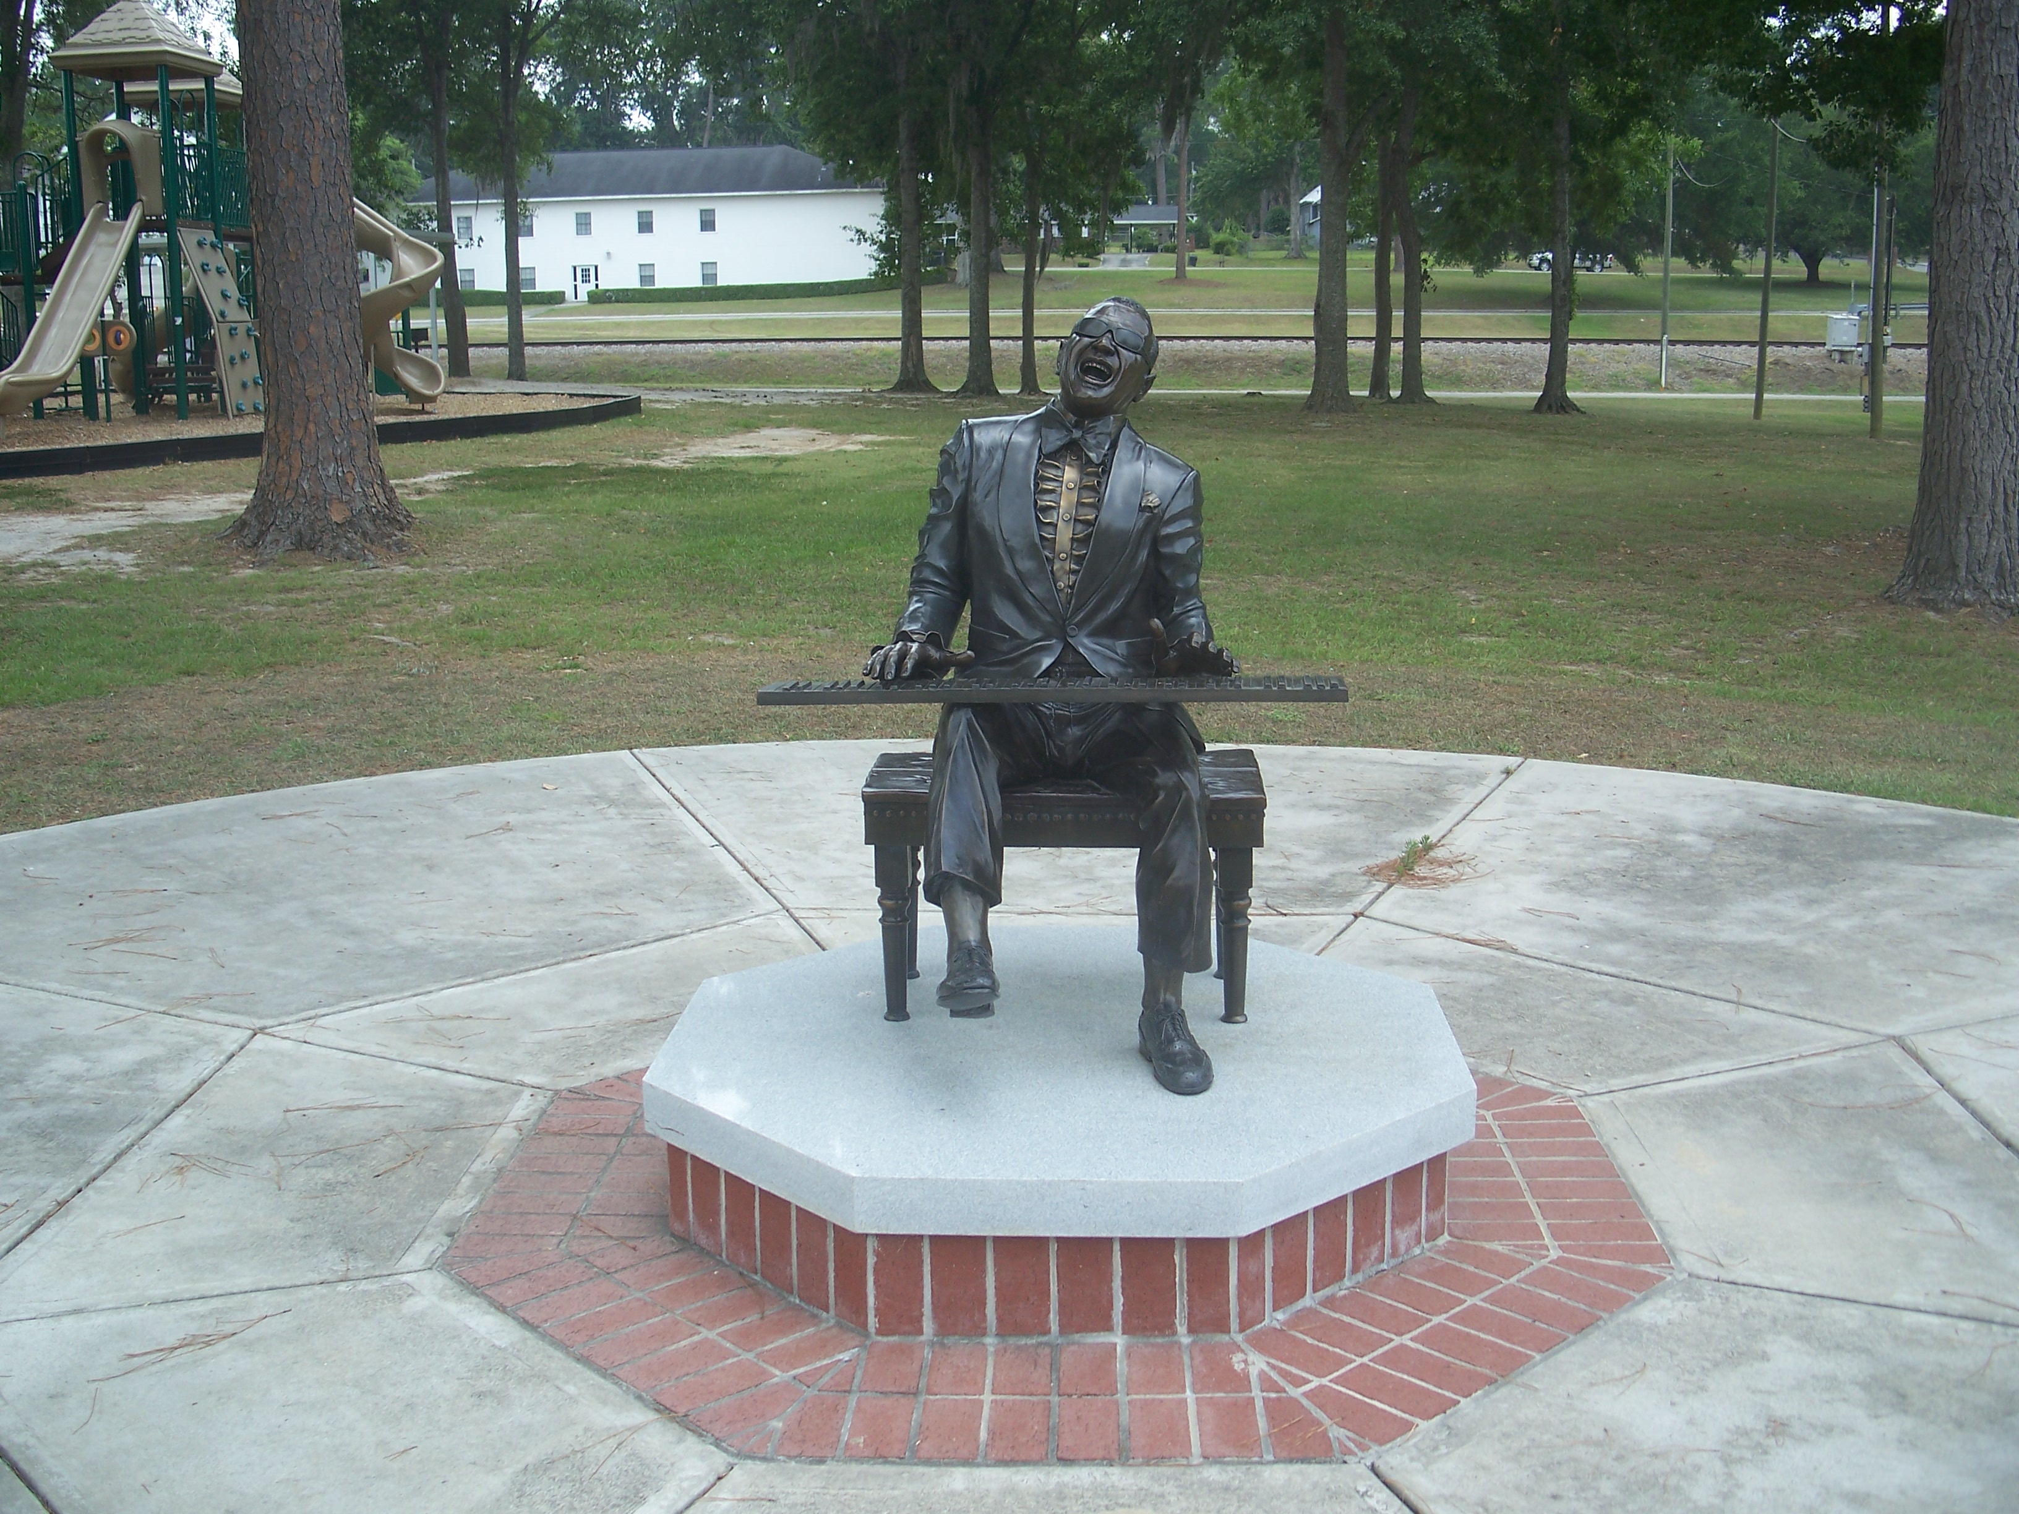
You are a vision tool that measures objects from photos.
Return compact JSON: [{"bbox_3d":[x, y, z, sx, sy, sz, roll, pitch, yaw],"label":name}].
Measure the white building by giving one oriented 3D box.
[{"bbox_3d":[-20.552,-32.511,131.939,30.000,8.823,14.000,1,11,9],"label":"white building"}]

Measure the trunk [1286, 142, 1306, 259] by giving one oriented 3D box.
[{"bbox_3d":[19.799,-38.541,149.249,1.100,7.830,1.100,-1,11,0],"label":"trunk"}]

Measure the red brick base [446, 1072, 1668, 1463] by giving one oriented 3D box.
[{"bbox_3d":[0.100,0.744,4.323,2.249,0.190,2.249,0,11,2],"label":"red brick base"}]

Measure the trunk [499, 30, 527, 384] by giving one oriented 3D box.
[{"bbox_3d":[-11.999,-13.250,52.201,0.450,8.332,0.450,-1,11,0],"label":"trunk"}]

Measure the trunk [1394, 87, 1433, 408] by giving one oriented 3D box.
[{"bbox_3d":[9.245,-11.664,49.316,0.750,7.125,0.750,-1,11,0],"label":"trunk"}]

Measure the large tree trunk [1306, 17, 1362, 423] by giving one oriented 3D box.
[{"bbox_3d":[6.660,-11.099,44.235,0.970,7.974,0.970,-1,11,0],"label":"large tree trunk"}]

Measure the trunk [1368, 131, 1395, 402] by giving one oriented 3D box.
[{"bbox_3d":[8.695,-11.422,50.410,0.520,6.147,0.520,-1,11,0],"label":"trunk"}]

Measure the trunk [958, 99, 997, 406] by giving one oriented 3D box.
[{"bbox_3d":[-0.765,-12.270,52.332,0.880,6.968,0.880,-1,11,0],"label":"trunk"}]

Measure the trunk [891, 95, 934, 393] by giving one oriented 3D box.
[{"bbox_3d":[-2.334,-12.293,52.342,0.900,6.857,0.900,-1,11,0],"label":"trunk"}]

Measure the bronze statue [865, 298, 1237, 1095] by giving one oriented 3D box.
[{"bbox_3d":[0.079,-0.165,4.176,0.670,1.430,0.850,0,11,3],"label":"bronze statue"}]

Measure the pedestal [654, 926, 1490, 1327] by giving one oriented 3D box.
[{"bbox_3d":[0.101,0.690,4.312,1.535,0.299,1.535,0,11,2],"label":"pedestal"}]

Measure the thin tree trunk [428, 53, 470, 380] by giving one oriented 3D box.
[{"bbox_3d":[-13.560,-13.046,52.263,0.570,7.681,0.570,-1,11,0],"label":"thin tree trunk"}]

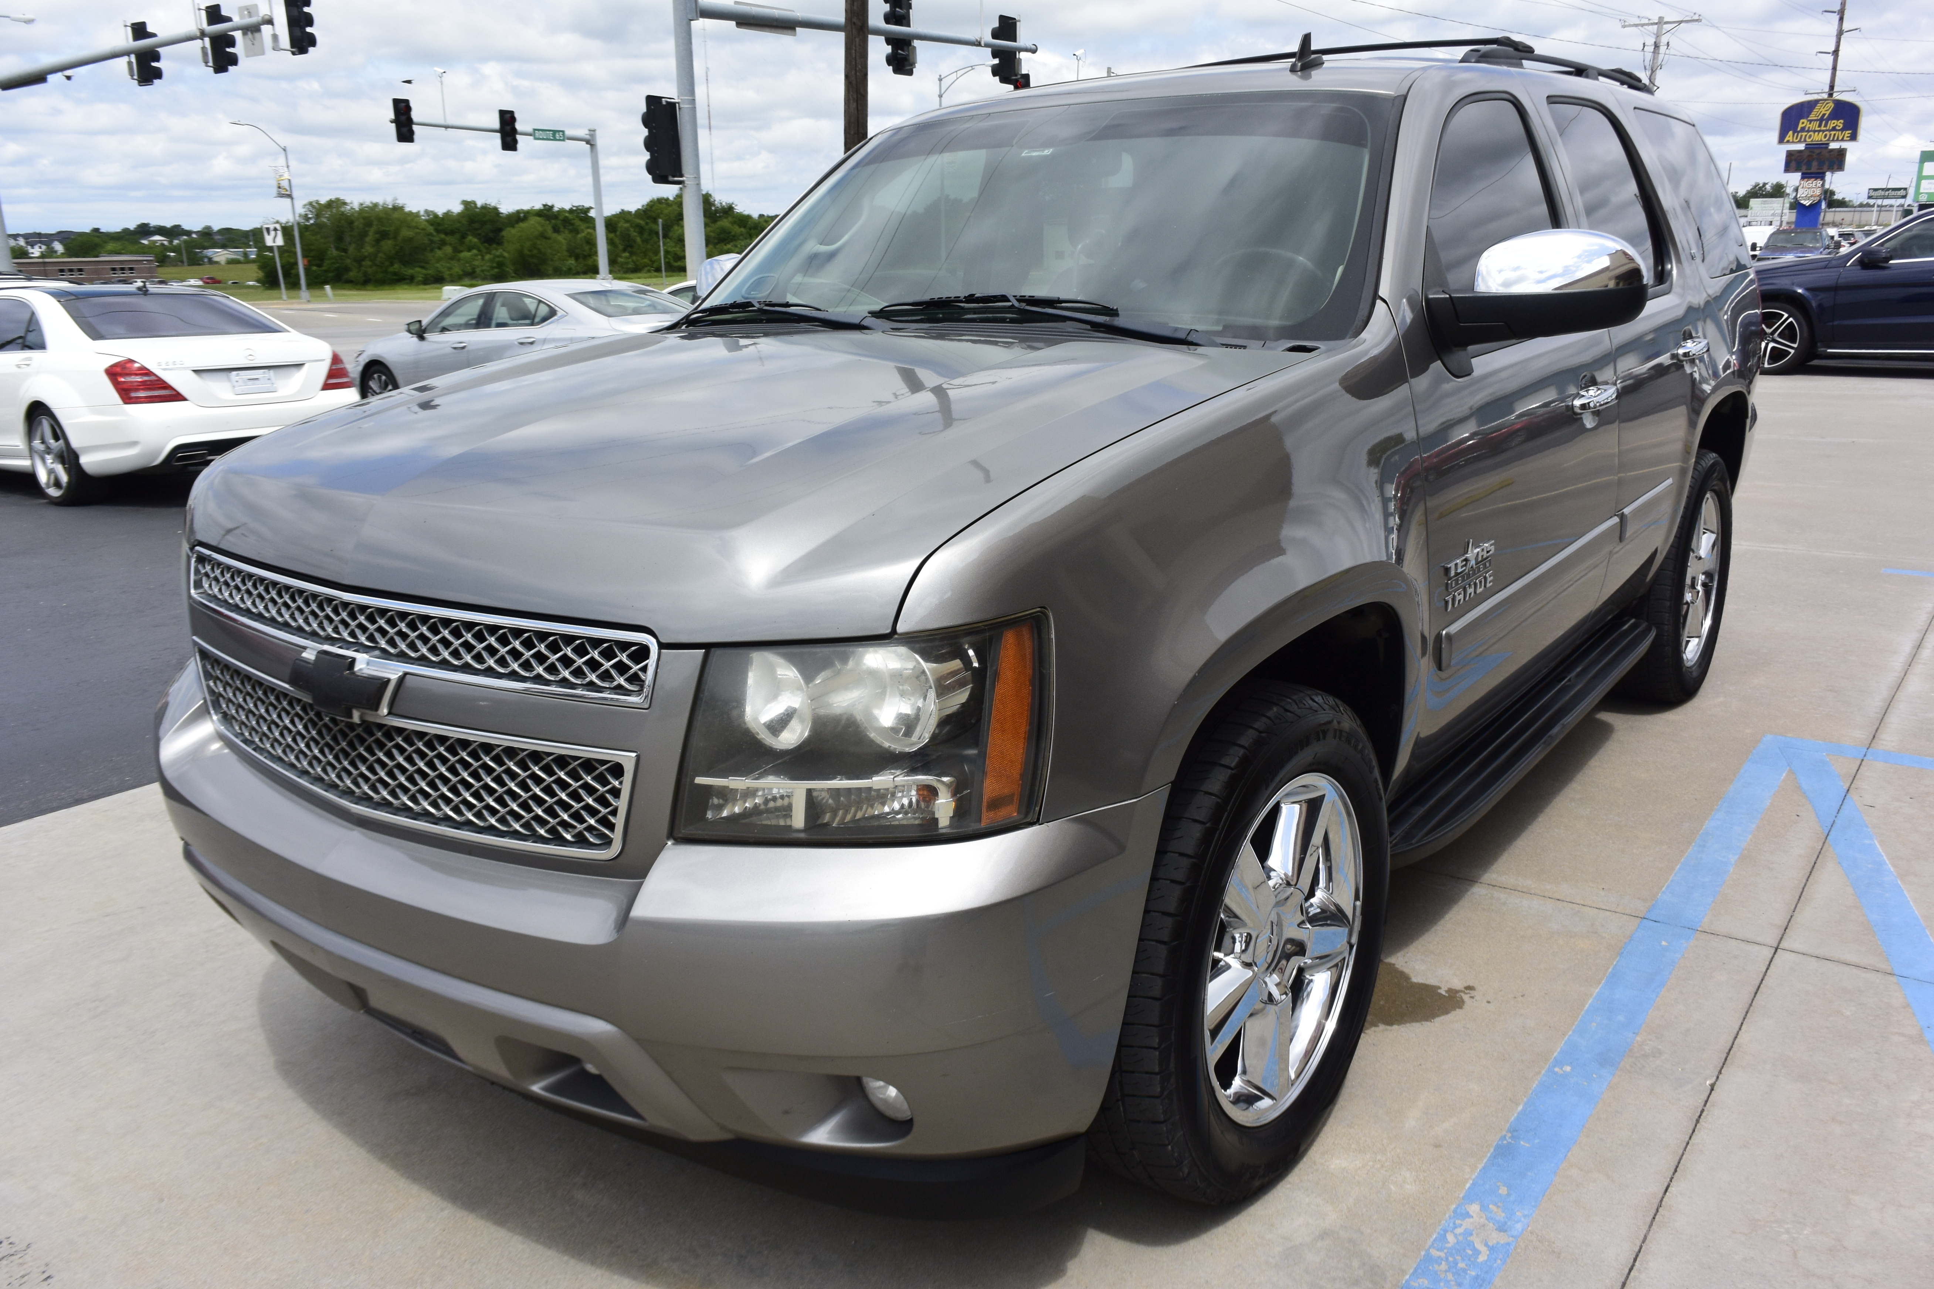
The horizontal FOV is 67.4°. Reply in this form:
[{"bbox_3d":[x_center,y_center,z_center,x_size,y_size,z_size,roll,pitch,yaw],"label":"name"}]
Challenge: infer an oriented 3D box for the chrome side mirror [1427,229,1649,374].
[{"bbox_3d":[0.981,-0.579,2.466,0.325,0.245,0.210,10,19,35],"label":"chrome side mirror"}]

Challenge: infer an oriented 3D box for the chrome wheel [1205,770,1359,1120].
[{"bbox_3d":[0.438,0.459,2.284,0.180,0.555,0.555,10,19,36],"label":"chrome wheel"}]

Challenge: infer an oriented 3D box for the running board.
[{"bbox_3d":[1.301,0.186,3.380,0.190,0.085,1.950,9,19,36],"label":"running board"}]

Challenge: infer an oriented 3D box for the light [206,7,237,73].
[{"bbox_3d":[-12.622,-10.268,24.600,0.360,1.070,0.420,11,20,36],"label":"light"}]

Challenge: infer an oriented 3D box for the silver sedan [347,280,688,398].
[{"bbox_3d":[-4.460,-3.090,15.150,4.930,1.450,1.860,8,18,31],"label":"silver sedan"}]

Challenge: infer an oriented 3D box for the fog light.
[{"bbox_3d":[-0.100,0.561,1.791,0.085,0.080,0.055,9,19,36],"label":"fog light"}]

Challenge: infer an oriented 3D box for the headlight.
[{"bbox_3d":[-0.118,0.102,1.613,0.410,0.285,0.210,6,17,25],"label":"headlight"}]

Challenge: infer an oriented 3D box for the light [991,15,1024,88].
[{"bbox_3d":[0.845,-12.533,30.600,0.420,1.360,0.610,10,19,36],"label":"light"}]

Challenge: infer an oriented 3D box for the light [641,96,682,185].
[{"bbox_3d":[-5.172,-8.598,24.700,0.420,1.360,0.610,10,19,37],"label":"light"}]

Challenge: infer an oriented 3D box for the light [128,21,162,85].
[{"bbox_3d":[-14.877,-10.709,26.300,0.360,1.070,0.420,11,20,36],"label":"light"}]

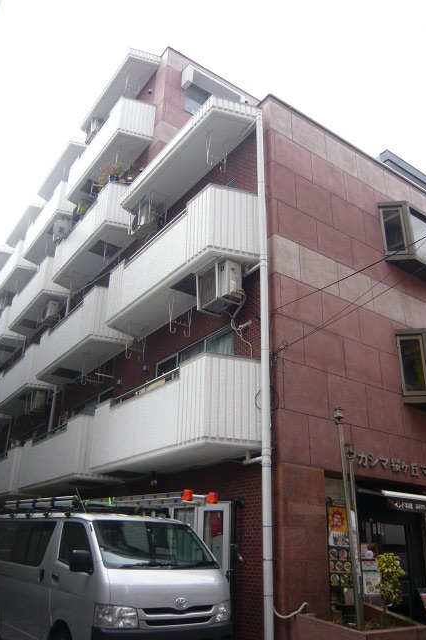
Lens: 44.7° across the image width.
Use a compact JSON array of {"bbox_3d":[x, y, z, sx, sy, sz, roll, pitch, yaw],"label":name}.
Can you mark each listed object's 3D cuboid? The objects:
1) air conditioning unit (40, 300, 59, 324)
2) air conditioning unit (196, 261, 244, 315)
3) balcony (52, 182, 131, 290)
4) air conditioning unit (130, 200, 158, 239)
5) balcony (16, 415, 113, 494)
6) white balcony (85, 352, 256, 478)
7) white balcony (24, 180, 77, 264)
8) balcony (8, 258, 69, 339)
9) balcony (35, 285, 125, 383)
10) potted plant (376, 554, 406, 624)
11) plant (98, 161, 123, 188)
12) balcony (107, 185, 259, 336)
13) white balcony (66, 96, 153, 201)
[{"bbox_3d":[-5.326,-0.201,16.963,0.285,0.559,0.684,18,-30,-31],"label":"air conditioning unit"},{"bbox_3d":[0.118,-0.514,8.605,0.291,0.627,0.741,18,-30,-31],"label":"air conditioning unit"},{"bbox_3d":[-3.051,-2.108,13.600,0.874,1.307,3.975,18,-30,-31],"label":"balcony"},{"bbox_3d":[-1.657,-2.317,12.283,0.285,0.541,0.684,18,-30,-31],"label":"air conditioning unit"},{"bbox_3d":[-3.514,3.355,12.340,0.958,1.287,4.215,18,-30,-31],"label":"balcony"},{"bbox_3d":[-0.838,1.831,8.932,0.958,1.287,4.261,18,-30,-31],"label":"white balcony"},{"bbox_3d":[-5.998,-3.535,19.637,0.958,1.287,4.178,18,-30,-31],"label":"white balcony"},{"bbox_3d":[-5.490,-0.727,16.691,0.874,1.307,3.990,18,-30,-31],"label":"balcony"},{"bbox_3d":[-3.454,0.564,13.636,0.958,1.287,4.215,18,-30,-31],"label":"balcony"},{"bbox_3d":[1.816,2.739,5.282,0.290,0.680,0.280,-6,-26,16],"label":"potted plant"},{"bbox_3d":[-2.466,-3.559,12.578,0.460,0.620,0.460,1,-25,1],"label":"plant"},{"bbox_3d":[-0.701,-0.911,9.350,0.874,1.307,4.020,18,-30,-31],"label":"balcony"},{"bbox_3d":[-3.006,-4.649,14.812,0.874,1.315,3.990,18,-30,-31],"label":"white balcony"}]

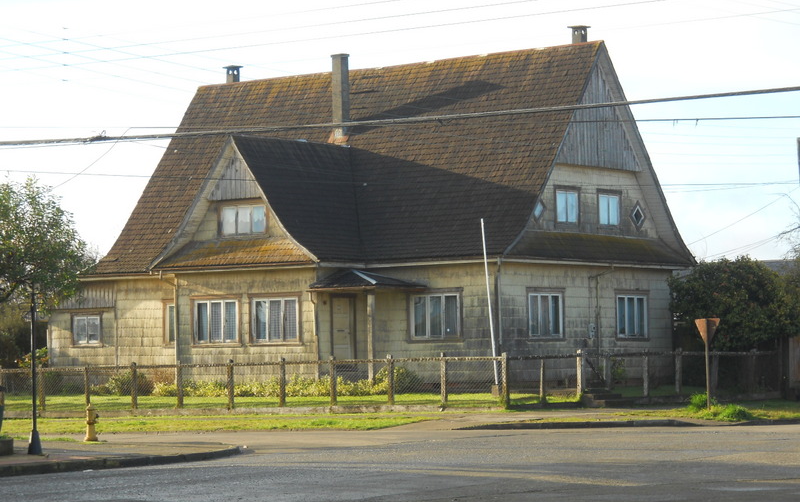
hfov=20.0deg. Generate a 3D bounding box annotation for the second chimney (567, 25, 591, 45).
[{"bbox_3d":[5.623,-6.762,70.929,0.532,0.560,0.532,-3,-3,37],"label":"second chimney"}]

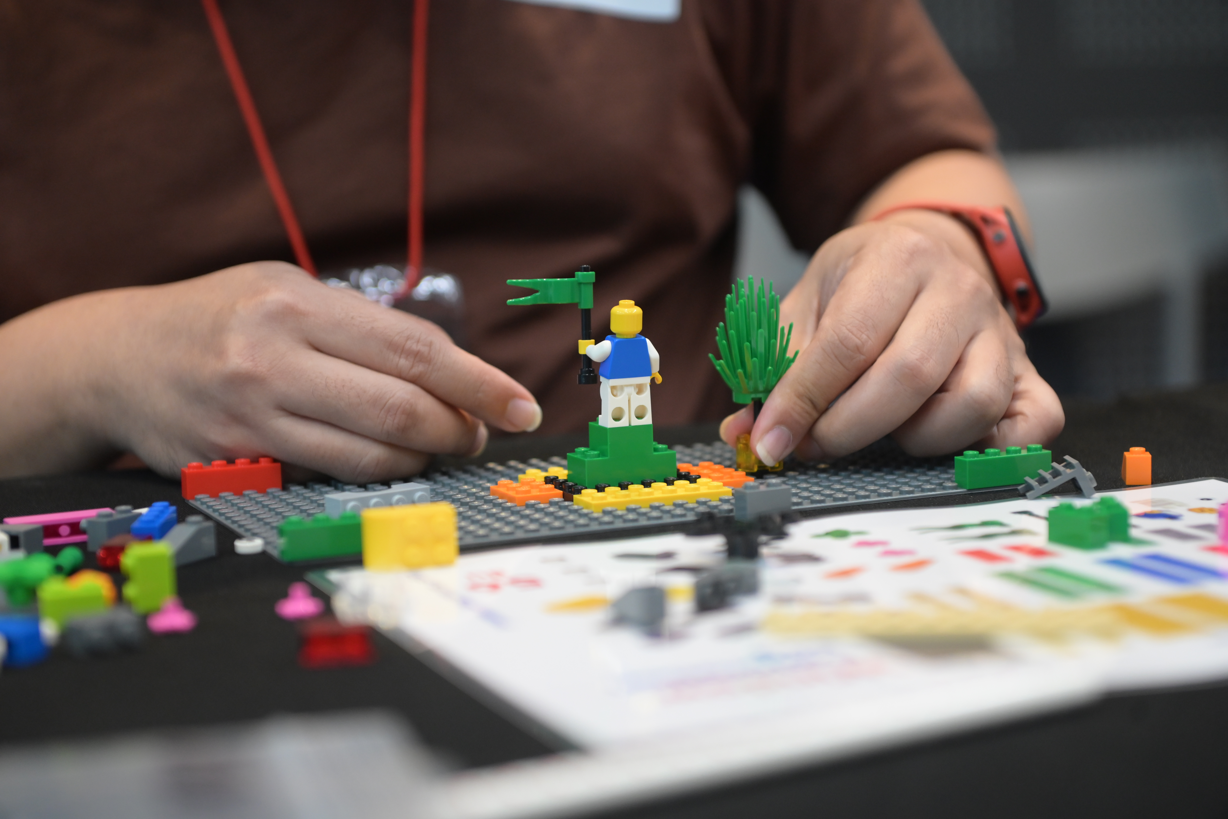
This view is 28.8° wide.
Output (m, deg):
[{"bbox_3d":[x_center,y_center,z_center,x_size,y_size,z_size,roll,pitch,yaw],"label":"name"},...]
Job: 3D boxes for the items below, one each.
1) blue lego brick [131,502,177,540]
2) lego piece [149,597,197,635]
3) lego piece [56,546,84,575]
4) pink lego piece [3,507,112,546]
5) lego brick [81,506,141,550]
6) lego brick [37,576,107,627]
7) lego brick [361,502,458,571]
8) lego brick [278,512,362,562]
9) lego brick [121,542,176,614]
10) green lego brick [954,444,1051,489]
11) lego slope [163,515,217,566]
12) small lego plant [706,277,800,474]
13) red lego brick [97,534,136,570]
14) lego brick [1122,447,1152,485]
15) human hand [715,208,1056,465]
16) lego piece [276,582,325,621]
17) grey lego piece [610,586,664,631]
[{"bbox_3d":[-0.136,0.036,0.705,0.008,0.011,0.032,-2,7,-1],"label":"blue lego brick"},{"bbox_3d":[-0.111,0.051,0.599,0.012,0.007,0.012,-3,7,-11],"label":"lego piece"},{"bbox_3d":[-0.153,0.043,0.673,0.007,0.007,0.010,1,8,17],"label":"lego piece"},{"bbox_3d":[-0.168,0.036,0.723,0.032,0.008,0.011,-5,8,-23],"label":"pink lego piece"},{"bbox_3d":[-0.148,0.036,0.709,0.009,0.011,0.016,2,8,28],"label":"lego brick"},{"bbox_3d":[-0.137,0.050,0.605,0.016,0.011,0.016,-3,8,-12],"label":"lego brick"},{"bbox_3d":[-0.058,0.036,0.669,0.025,0.016,0.011,-3,7,-10],"label":"lego brick"},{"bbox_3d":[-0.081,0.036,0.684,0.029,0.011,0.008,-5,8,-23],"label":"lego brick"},{"bbox_3d":[-0.121,0.044,0.621,0.011,0.016,0.016,-3,7,-15],"label":"lego brick"},{"bbox_3d":[0.126,0.019,0.772,0.032,0.011,0.008,-5,8,-23],"label":"green lego brick"},{"bbox_3d":[-0.125,0.038,0.687,0.008,0.011,0.024,2,8,26],"label":"lego slope"},{"bbox_3d":[0.047,-0.012,0.800,0.029,0.065,0.029,-2,7,0],"label":"small lego plant"},{"bbox_3d":[-0.139,0.041,0.679,0.011,0.008,0.016,-1,7,4],"label":"red lego brick"},{"bbox_3d":[0.172,0.018,0.783,0.008,0.011,0.016,-1,7,7],"label":"lego brick"},{"bbox_3d":[0.101,-0.024,0.853,0.092,0.083,0.145,3,22,31],"label":"human hand"},{"bbox_3d":[-0.080,0.049,0.612,0.012,0.007,0.012,-3,7,-8],"label":"lego piece"},{"bbox_3d":[0.007,0.048,0.588,0.009,0.008,0.009,2,8,29],"label":"grey lego piece"}]

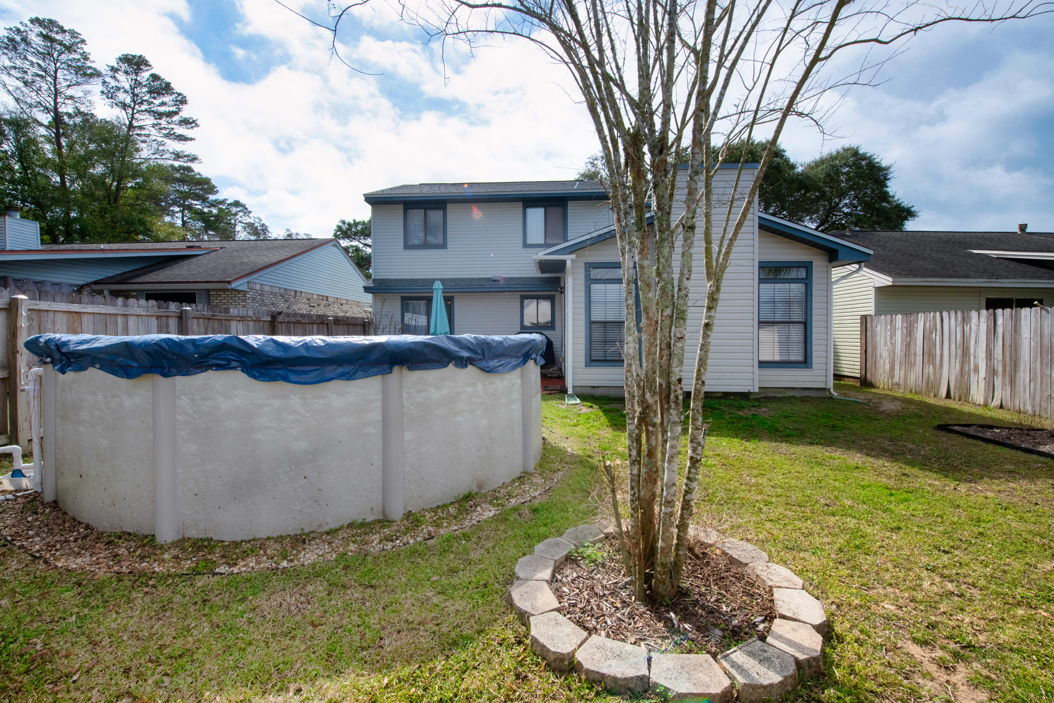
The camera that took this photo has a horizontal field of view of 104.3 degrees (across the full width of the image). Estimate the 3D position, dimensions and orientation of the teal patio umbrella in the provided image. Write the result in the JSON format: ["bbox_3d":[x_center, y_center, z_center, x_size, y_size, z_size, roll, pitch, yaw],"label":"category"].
[{"bbox_3d":[-2.225,-0.559,10.453,0.500,2.450,0.500,0,2,0],"label":"teal patio umbrella"}]

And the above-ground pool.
[{"bbox_3d":[-2.143,0.454,4.902,4.740,1.340,4.740,0,2,0],"label":"above-ground pool"}]

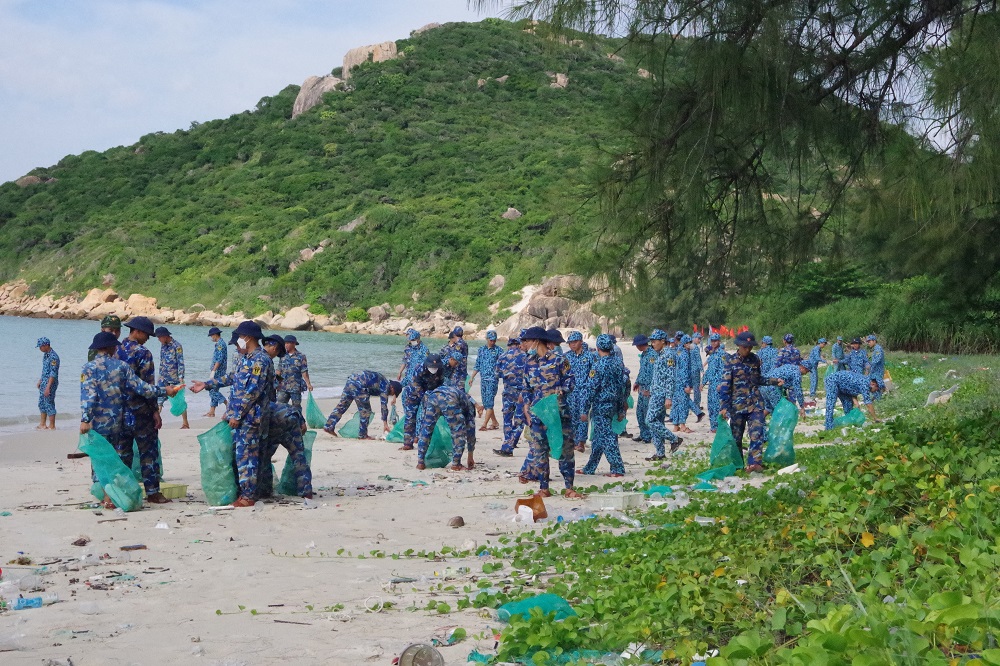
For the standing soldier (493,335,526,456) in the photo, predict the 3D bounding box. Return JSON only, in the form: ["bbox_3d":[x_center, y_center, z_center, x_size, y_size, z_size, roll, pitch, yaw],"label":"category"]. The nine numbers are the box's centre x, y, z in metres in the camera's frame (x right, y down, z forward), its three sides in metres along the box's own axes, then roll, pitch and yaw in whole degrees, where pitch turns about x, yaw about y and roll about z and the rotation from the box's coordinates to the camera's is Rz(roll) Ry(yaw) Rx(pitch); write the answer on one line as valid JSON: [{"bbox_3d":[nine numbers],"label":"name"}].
[{"bbox_3d":[0.127,0.910,28.300,0.520,1.692,0.480,0,1,-34],"label":"standing soldier"}]

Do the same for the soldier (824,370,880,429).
[{"bbox_3d":[6.436,1.228,36.500,1.030,1.086,0.600,0,0,12],"label":"soldier"}]

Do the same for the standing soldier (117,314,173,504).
[{"bbox_3d":[-3.272,0.713,18.400,0.520,1.720,0.540,0,1,-6],"label":"standing soldier"}]

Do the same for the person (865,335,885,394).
[{"bbox_3d":[8.242,0.894,44.000,0.380,1.690,0.500,0,1,-30],"label":"person"}]

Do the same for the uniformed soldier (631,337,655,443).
[{"bbox_3d":[2.262,0.880,31.300,0.420,1.691,0.500,0,1,-30],"label":"uniformed soldier"}]

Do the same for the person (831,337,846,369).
[{"bbox_3d":[10.582,0.949,62.500,0.500,1.680,0.380,0,0,-23],"label":"person"}]

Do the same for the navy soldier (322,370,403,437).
[{"bbox_3d":[-2.134,1.117,30.800,1.160,1.070,0.560,0,1,16],"label":"navy soldier"}]

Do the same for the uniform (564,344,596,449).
[{"bbox_3d":[1.125,0.881,28.300,0.530,1.550,0.420,0,0,22],"label":"uniform"}]

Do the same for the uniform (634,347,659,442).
[{"bbox_3d":[2.221,0.929,30.200,0.360,1.430,0.460,0,0,-22],"label":"uniform"}]

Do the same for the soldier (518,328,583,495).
[{"bbox_3d":[0.510,0.806,20.200,0.600,1.723,0.450,0,1,25],"label":"soldier"}]

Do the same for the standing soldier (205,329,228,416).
[{"bbox_3d":[-5.256,0.731,37.000,0.500,1.680,0.480,0,1,9],"label":"standing soldier"}]

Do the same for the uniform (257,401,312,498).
[{"bbox_3d":[-2.157,1.179,20.100,0.600,0.980,0.800,0,0,23],"label":"uniform"}]

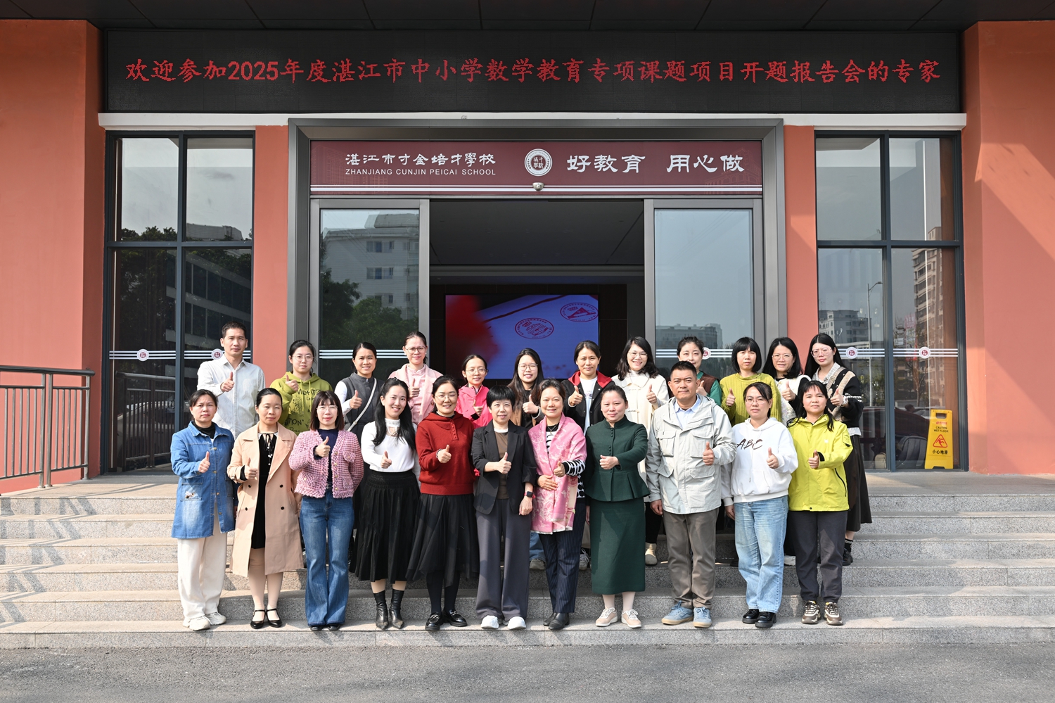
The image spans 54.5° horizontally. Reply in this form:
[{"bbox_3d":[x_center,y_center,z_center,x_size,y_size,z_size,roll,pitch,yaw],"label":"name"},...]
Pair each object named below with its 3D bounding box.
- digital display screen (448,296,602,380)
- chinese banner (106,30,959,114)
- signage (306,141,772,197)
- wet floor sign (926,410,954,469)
[{"bbox_3d":[-0.108,-0.303,21.493,3.229,1.794,0.100,0,-3,-1],"label":"digital display screen"},{"bbox_3d":[0.084,-2.844,10.504,8.712,0.859,0.120,0,-3,-1],"label":"chinese banner"},{"bbox_3d":[0.097,-1.868,10.499,4.625,0.570,0.060,0,-3,-1],"label":"signage"},{"bbox_3d":[4.270,0.916,10.624,0.290,0.610,0.200,-1,-3,9],"label":"wet floor sign"}]

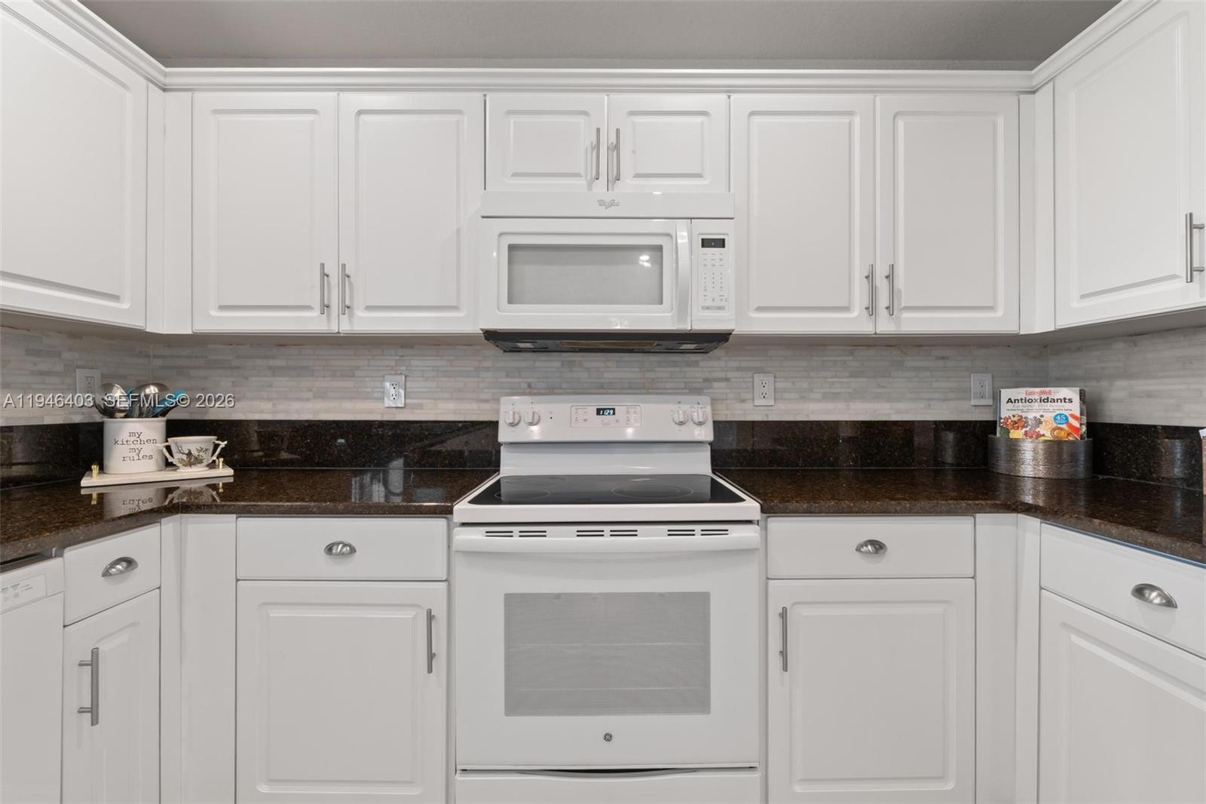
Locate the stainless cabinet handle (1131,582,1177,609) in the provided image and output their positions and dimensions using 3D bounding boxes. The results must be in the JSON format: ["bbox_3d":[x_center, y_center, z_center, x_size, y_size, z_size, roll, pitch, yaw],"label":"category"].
[{"bbox_3d":[1.040,0.365,0.960,0.025,0.030,0.082,0,0,0],"label":"stainless cabinet handle"}]

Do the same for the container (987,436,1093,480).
[{"bbox_3d":[1.500,0.187,1.735,0.265,0.125,0.260,0,0,41],"label":"container"}]

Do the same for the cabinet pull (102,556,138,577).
[{"bbox_3d":[-1.059,0.363,1.115,0.025,0.030,0.083,0,0,0],"label":"cabinet pull"}]

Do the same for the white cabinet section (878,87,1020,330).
[{"bbox_3d":[1.075,-0.585,1.733,0.449,0.747,0.330,0,0,0],"label":"white cabinet section"}]

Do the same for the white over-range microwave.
[{"bbox_3d":[0.014,-0.405,1.690,0.760,0.430,0.400,0,0,0],"label":"white over-range microwave"}]

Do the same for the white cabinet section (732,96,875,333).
[{"bbox_3d":[0.622,-0.584,1.730,0.454,0.745,0.330,0,0,0],"label":"white cabinet section"}]

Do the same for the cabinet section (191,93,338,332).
[{"bbox_3d":[-1.045,-0.583,1.717,0.451,0.744,0.330,0,0,0],"label":"cabinet section"}]

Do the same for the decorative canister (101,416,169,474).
[{"bbox_3d":[-1.575,0.146,1.695,0.155,0.172,0.155,0,0,-42],"label":"decorative canister"}]

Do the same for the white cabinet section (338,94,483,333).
[{"bbox_3d":[-0.594,-0.583,1.720,0.454,0.745,0.330,0,0,0],"label":"white cabinet section"}]

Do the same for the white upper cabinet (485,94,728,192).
[{"bbox_3d":[0.013,-0.806,1.722,0.760,0.315,0.340,0,0,0],"label":"white upper cabinet"}]

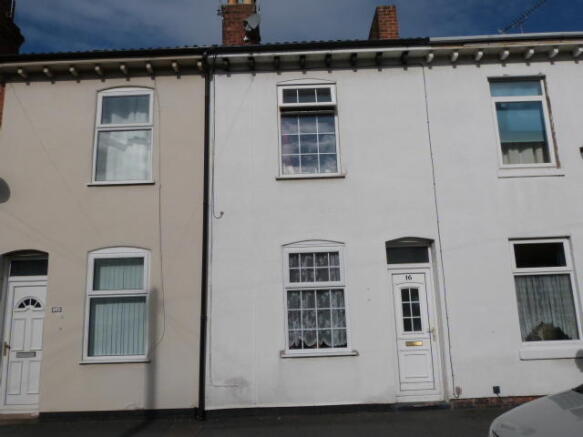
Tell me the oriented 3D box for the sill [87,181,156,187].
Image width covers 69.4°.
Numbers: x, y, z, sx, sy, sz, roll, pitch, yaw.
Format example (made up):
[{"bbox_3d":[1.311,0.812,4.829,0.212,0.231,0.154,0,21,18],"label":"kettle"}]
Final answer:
[{"bbox_3d":[-2.867,-0.594,7.168,1.150,0.050,0.130,-2,-10,0],"label":"sill"}]

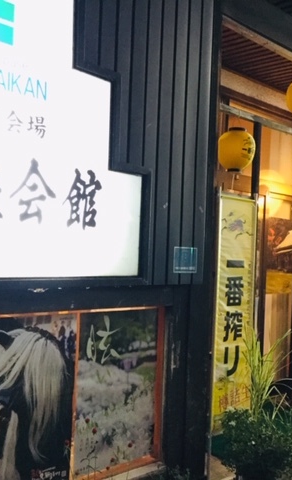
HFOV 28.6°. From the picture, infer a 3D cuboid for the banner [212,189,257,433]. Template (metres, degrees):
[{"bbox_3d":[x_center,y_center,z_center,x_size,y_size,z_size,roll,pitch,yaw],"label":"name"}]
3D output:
[{"bbox_3d":[0.700,0.574,4.535,0.460,1.800,0.040,4,-2,-44],"label":"banner"}]

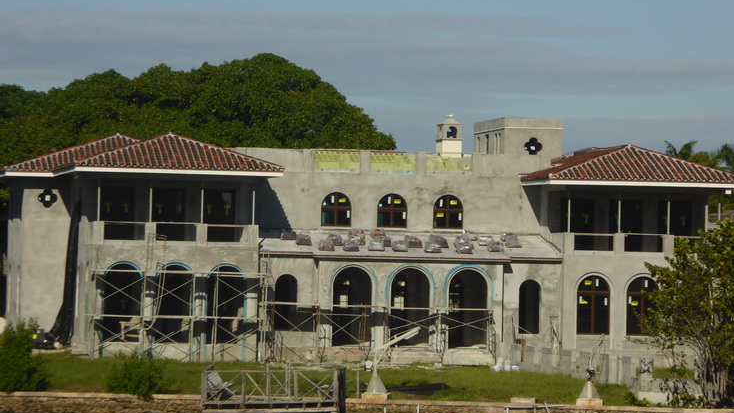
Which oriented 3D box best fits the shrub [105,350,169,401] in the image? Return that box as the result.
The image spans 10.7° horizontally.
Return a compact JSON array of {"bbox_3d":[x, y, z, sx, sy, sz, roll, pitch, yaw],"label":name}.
[{"bbox_3d":[-8.224,6.030,140.000,2.280,1.850,2.000,1,-1,0],"label":"shrub"}]

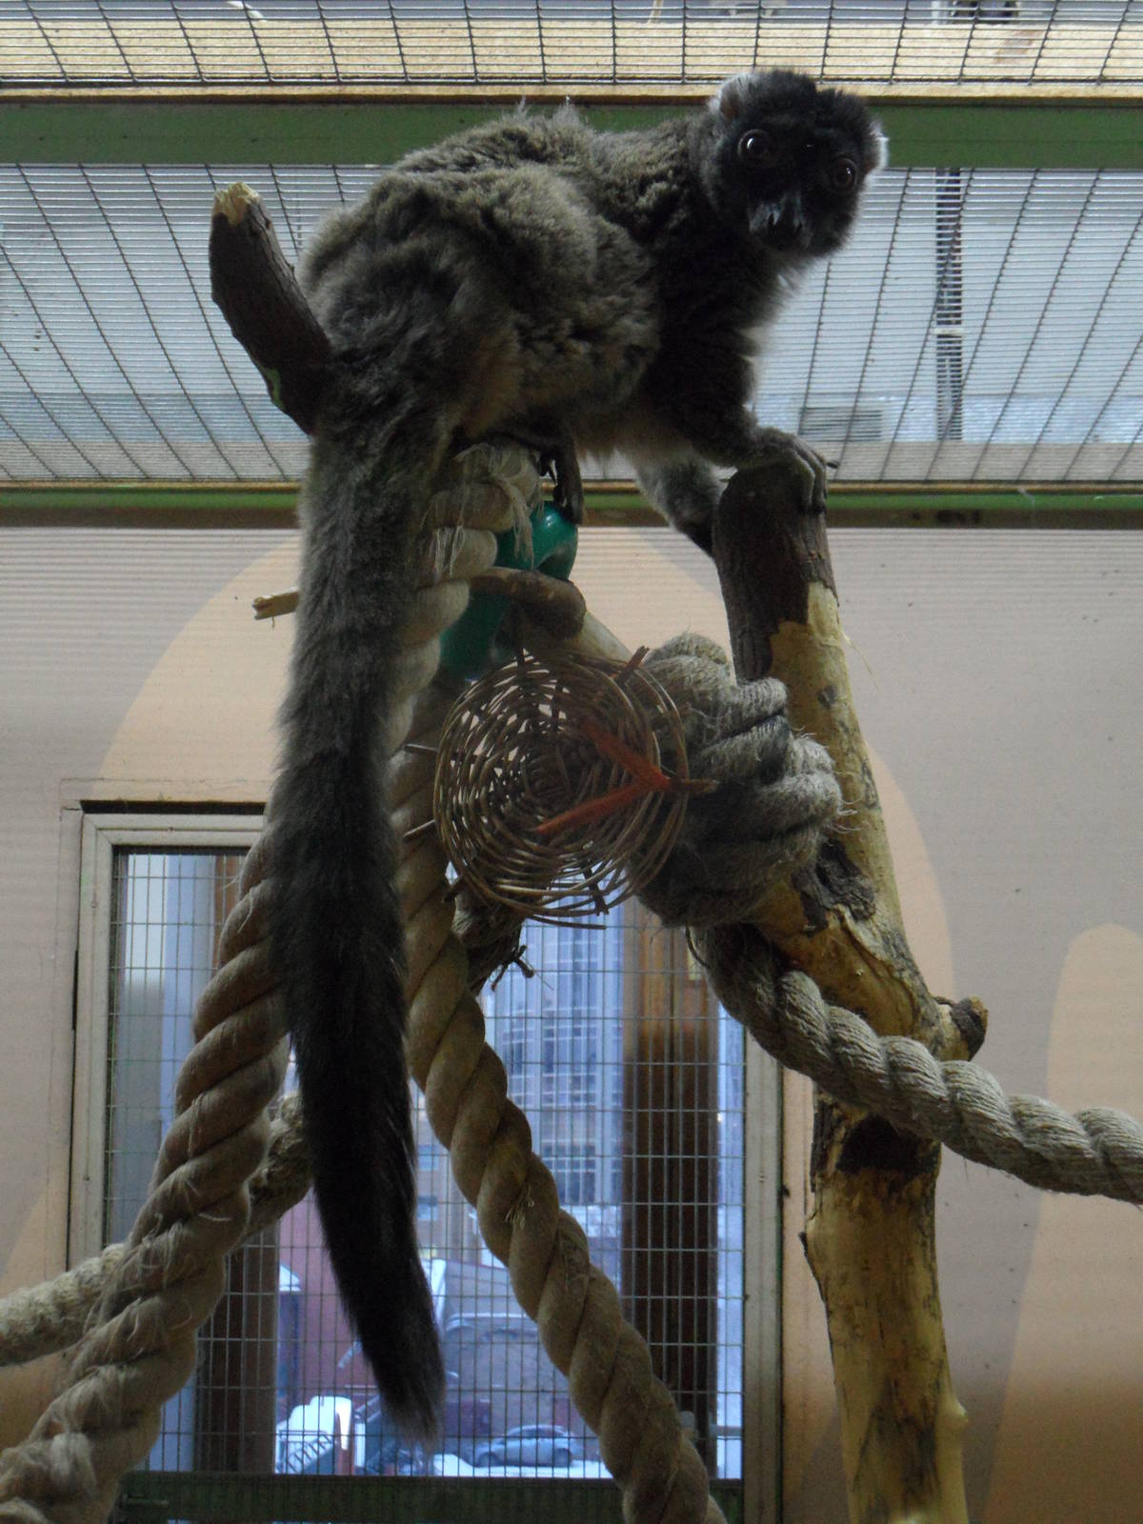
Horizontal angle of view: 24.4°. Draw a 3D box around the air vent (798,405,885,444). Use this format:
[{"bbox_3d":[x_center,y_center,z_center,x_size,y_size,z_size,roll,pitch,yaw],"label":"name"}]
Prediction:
[{"bbox_3d":[0.471,-0.589,4.607,0.151,0.068,0.030,0,-7,1],"label":"air vent"}]

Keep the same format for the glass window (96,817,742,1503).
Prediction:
[{"bbox_3d":[-0.153,0.425,2.850,0.699,0.683,0.060,0,-8,2],"label":"glass window"}]

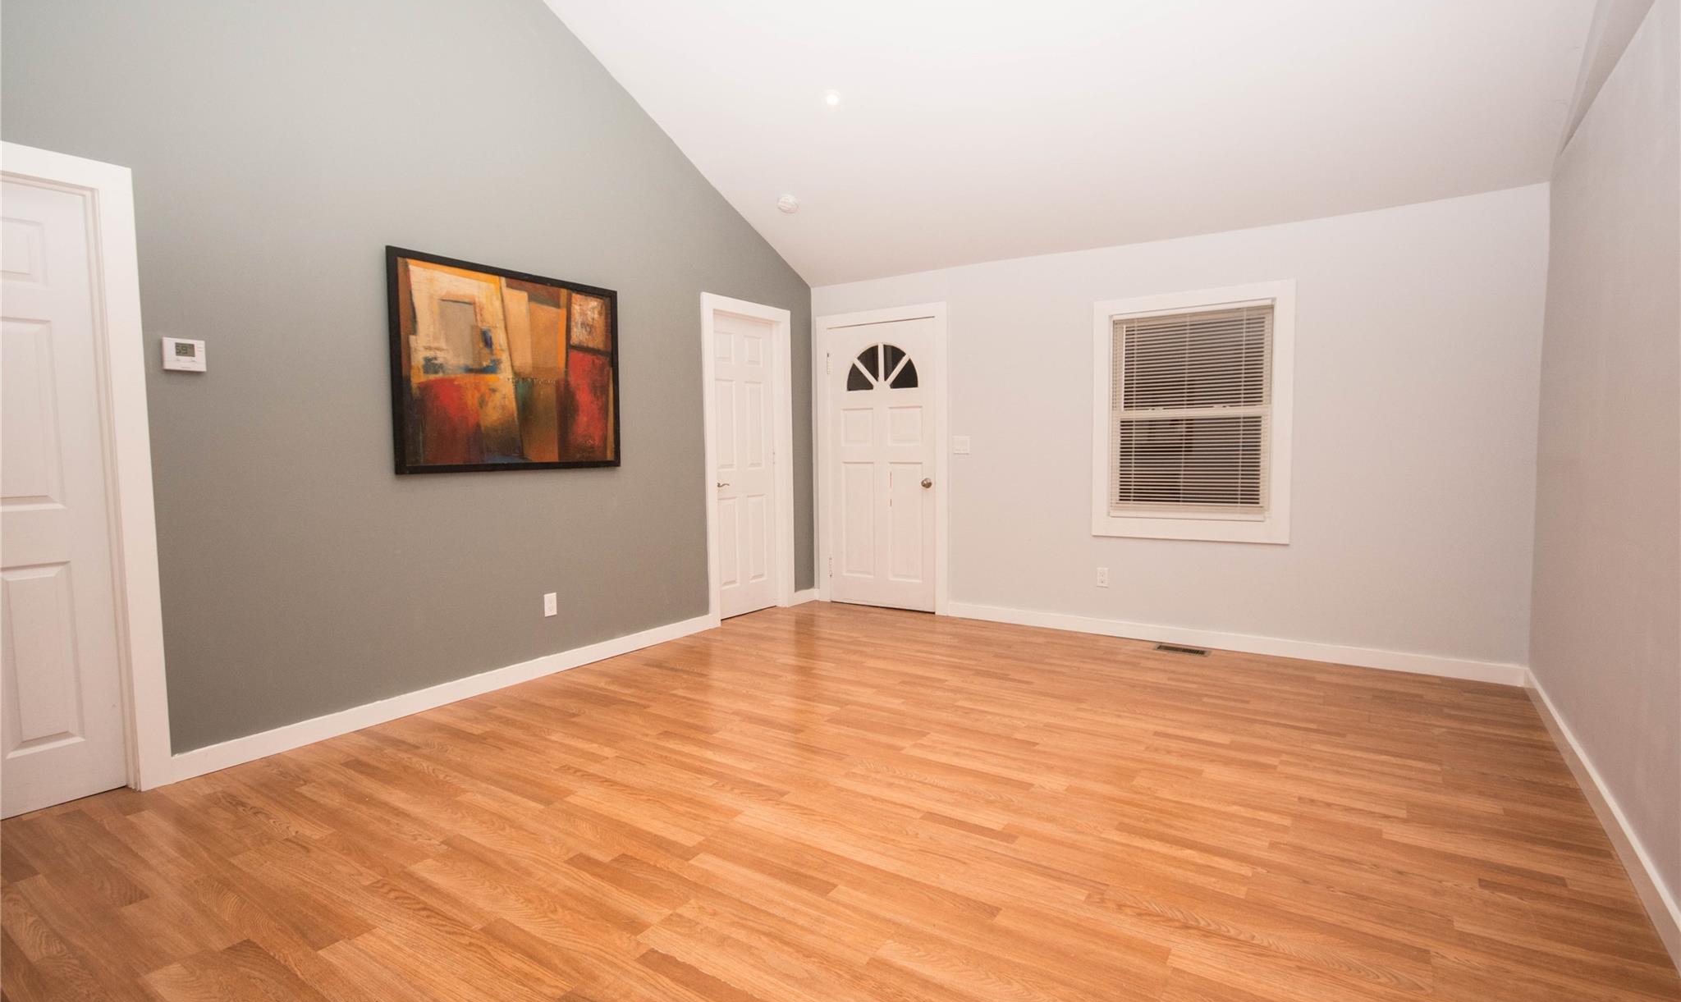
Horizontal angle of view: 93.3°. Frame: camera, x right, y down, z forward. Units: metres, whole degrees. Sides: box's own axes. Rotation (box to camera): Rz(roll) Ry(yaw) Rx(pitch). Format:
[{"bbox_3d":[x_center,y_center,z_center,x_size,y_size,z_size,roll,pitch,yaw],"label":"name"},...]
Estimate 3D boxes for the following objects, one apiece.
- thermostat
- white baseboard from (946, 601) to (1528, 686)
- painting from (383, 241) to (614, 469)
[{"bbox_3d":[-2.374,-0.528,2.873,0.028,0.110,0.112,2,5,35],"label":"thermostat"},{"bbox_3d":[2.005,0.796,4.631,3.038,0.096,0.018,2,5,35],"label":"white baseboard"},{"bbox_3d":[-1.611,-0.643,3.963,0.036,0.977,1.237,2,5,35],"label":"painting"}]

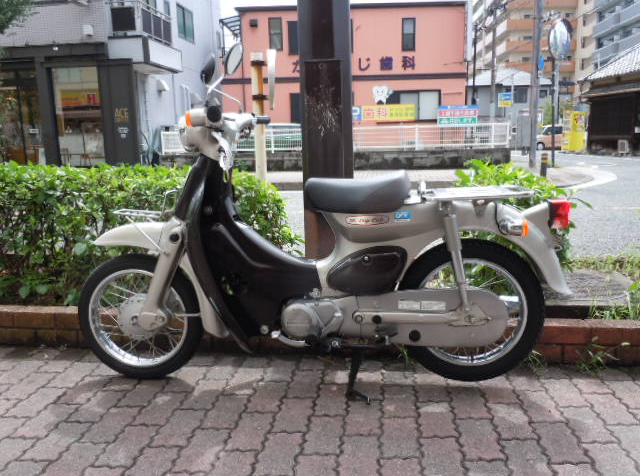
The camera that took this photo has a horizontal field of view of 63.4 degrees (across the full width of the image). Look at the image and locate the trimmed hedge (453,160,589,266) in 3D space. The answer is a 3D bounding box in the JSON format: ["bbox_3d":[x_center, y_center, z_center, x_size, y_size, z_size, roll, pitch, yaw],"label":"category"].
[{"bbox_3d":[0.943,-0.086,2.550,0.660,0.600,0.520,0,10,8],"label":"trimmed hedge"}]

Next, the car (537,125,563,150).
[{"bbox_3d":[14.711,-6.150,32.000,3.400,1.600,1.480,1,10,14],"label":"car"}]

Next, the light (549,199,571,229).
[{"bbox_3d":[0.749,-0.079,1.644,0.066,0.086,0.100,0,12,9],"label":"light"}]

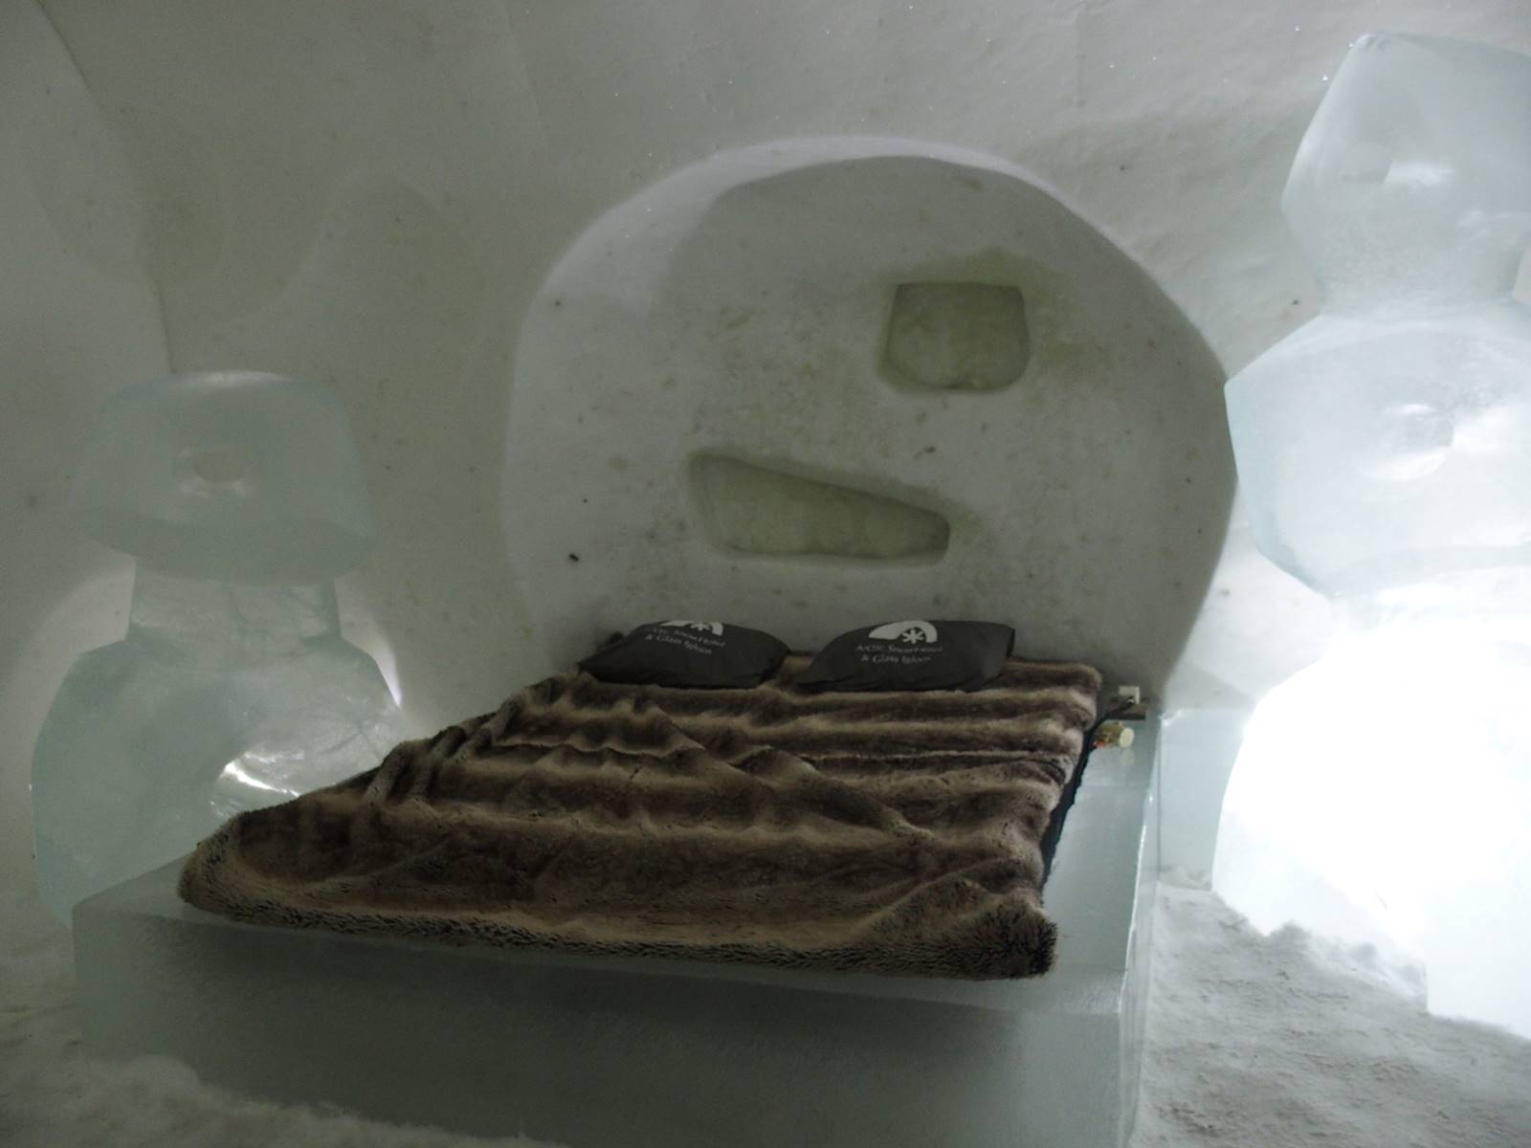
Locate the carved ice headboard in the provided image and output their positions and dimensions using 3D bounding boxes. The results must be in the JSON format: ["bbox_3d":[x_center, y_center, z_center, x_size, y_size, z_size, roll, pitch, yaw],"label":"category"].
[{"bbox_3d":[0.222,-0.460,4.110,2.442,1.848,0.396,0,8,19],"label":"carved ice headboard"}]

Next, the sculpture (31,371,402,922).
[{"bbox_3d":[-1.804,0.214,4.088,1.120,1.727,0.880,-5,8,-11],"label":"sculpture"}]

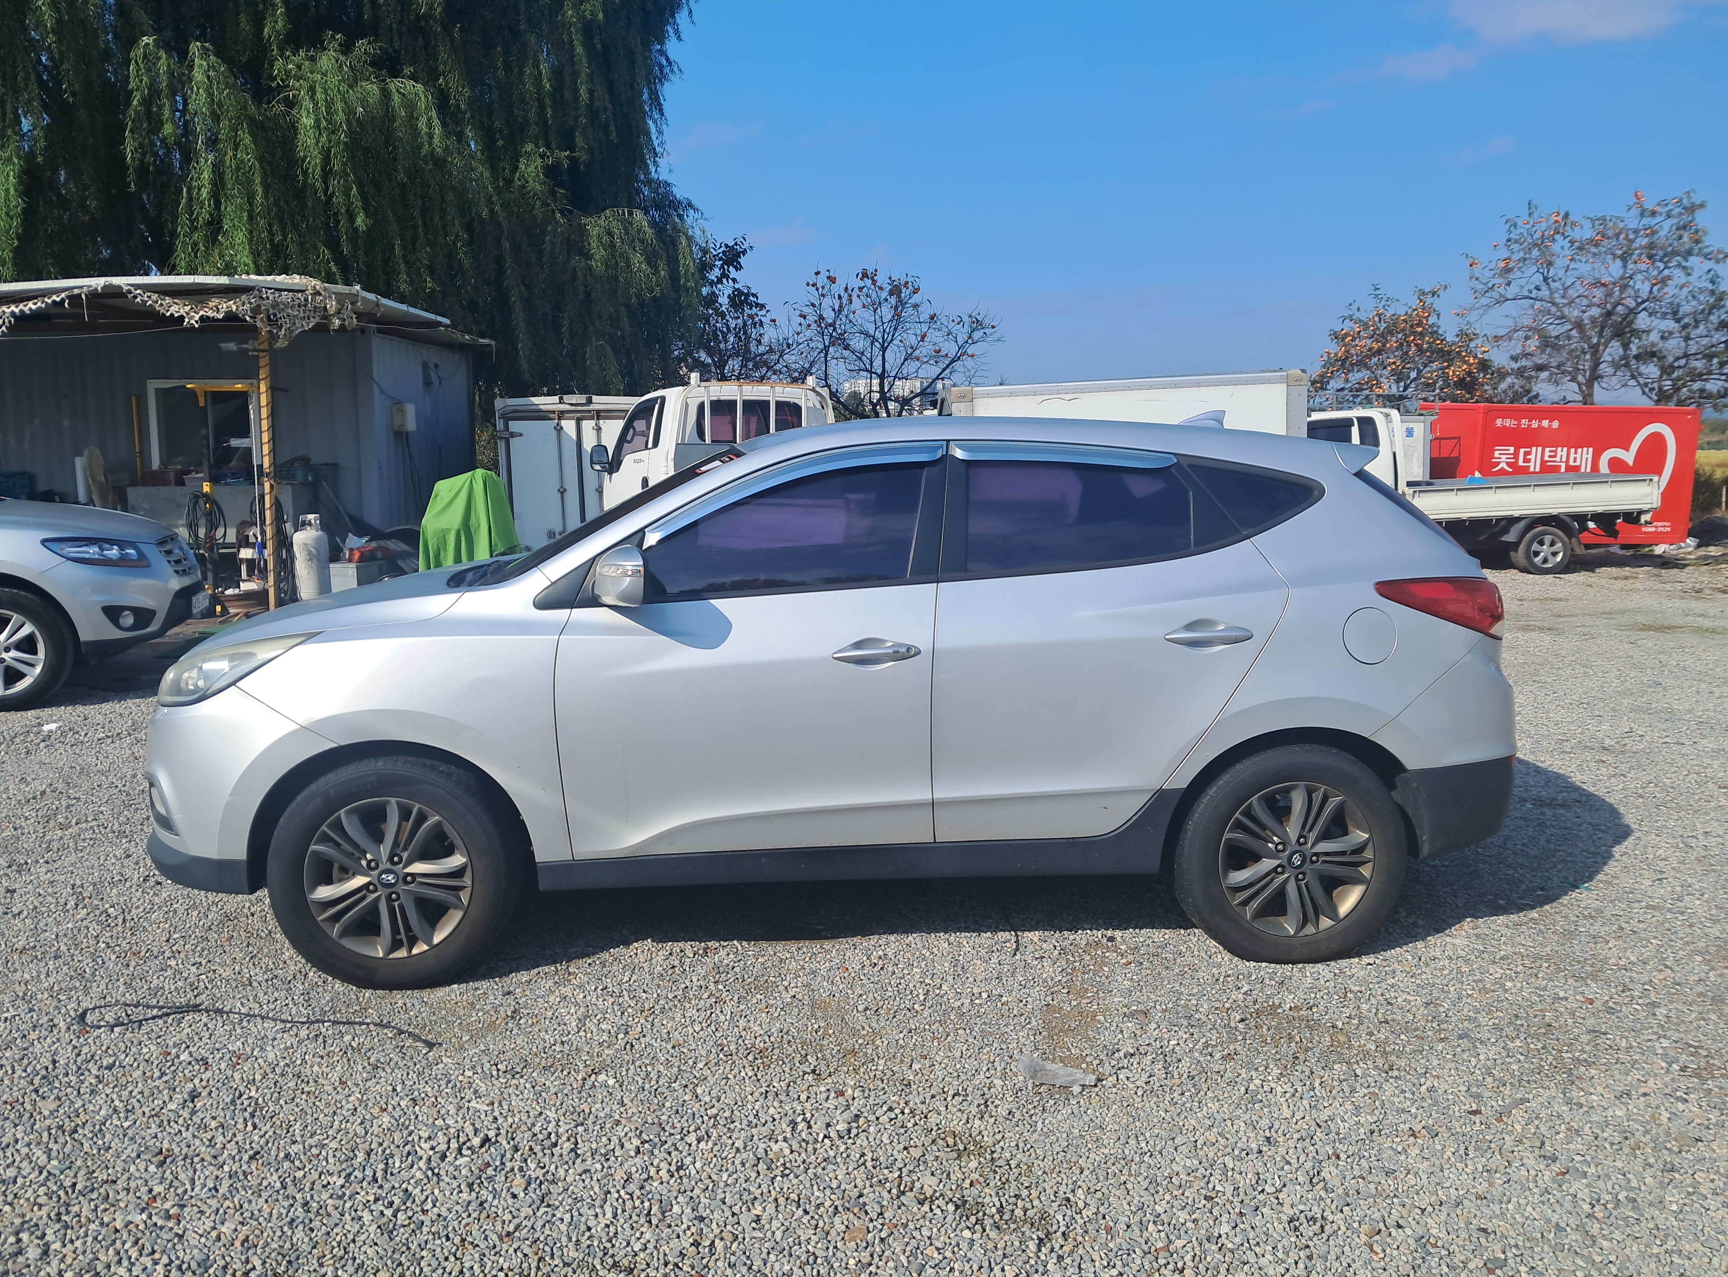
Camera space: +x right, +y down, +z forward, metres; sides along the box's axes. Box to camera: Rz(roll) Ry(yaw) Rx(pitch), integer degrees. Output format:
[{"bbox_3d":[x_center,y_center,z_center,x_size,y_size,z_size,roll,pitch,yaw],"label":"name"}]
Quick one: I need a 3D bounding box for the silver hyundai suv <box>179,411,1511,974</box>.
[{"bbox_3d":[-0.095,0.058,4.712,4.410,1.660,1.880,-1,8,-5],"label":"silver hyundai suv"}]

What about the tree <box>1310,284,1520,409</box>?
[{"bbox_3d":[10.112,-4.252,24.642,3.700,4.550,3.600,0,8,0],"label":"tree"}]

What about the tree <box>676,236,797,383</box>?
[{"bbox_3d":[-2.187,-3.819,20.668,2.700,4.750,2.700,0,8,0],"label":"tree"}]

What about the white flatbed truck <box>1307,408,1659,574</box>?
[{"bbox_3d":[6.605,-1.801,16.408,5.100,2.000,1.750,0,8,-1],"label":"white flatbed truck"}]

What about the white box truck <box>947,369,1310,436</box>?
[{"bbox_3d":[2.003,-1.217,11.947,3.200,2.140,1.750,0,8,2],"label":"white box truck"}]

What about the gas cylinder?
[{"bbox_3d":[-5.089,-0.684,12.430,0.315,0.920,0.315,0,8,0],"label":"gas cylinder"}]

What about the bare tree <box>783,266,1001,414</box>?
[{"bbox_3d":[0.484,-3.805,21.679,3.500,4.500,3.400,0,8,0],"label":"bare tree"}]

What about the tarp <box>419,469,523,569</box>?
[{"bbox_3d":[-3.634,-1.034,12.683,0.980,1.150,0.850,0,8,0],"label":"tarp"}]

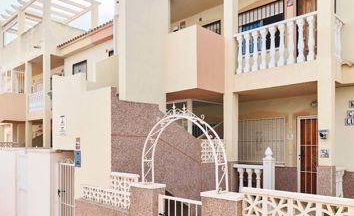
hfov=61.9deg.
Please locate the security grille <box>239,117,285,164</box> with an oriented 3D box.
[{"bbox_3d":[2.110,0.853,7.480,0.100,1.140,1.290,3,-5,-44],"label":"security grille"}]

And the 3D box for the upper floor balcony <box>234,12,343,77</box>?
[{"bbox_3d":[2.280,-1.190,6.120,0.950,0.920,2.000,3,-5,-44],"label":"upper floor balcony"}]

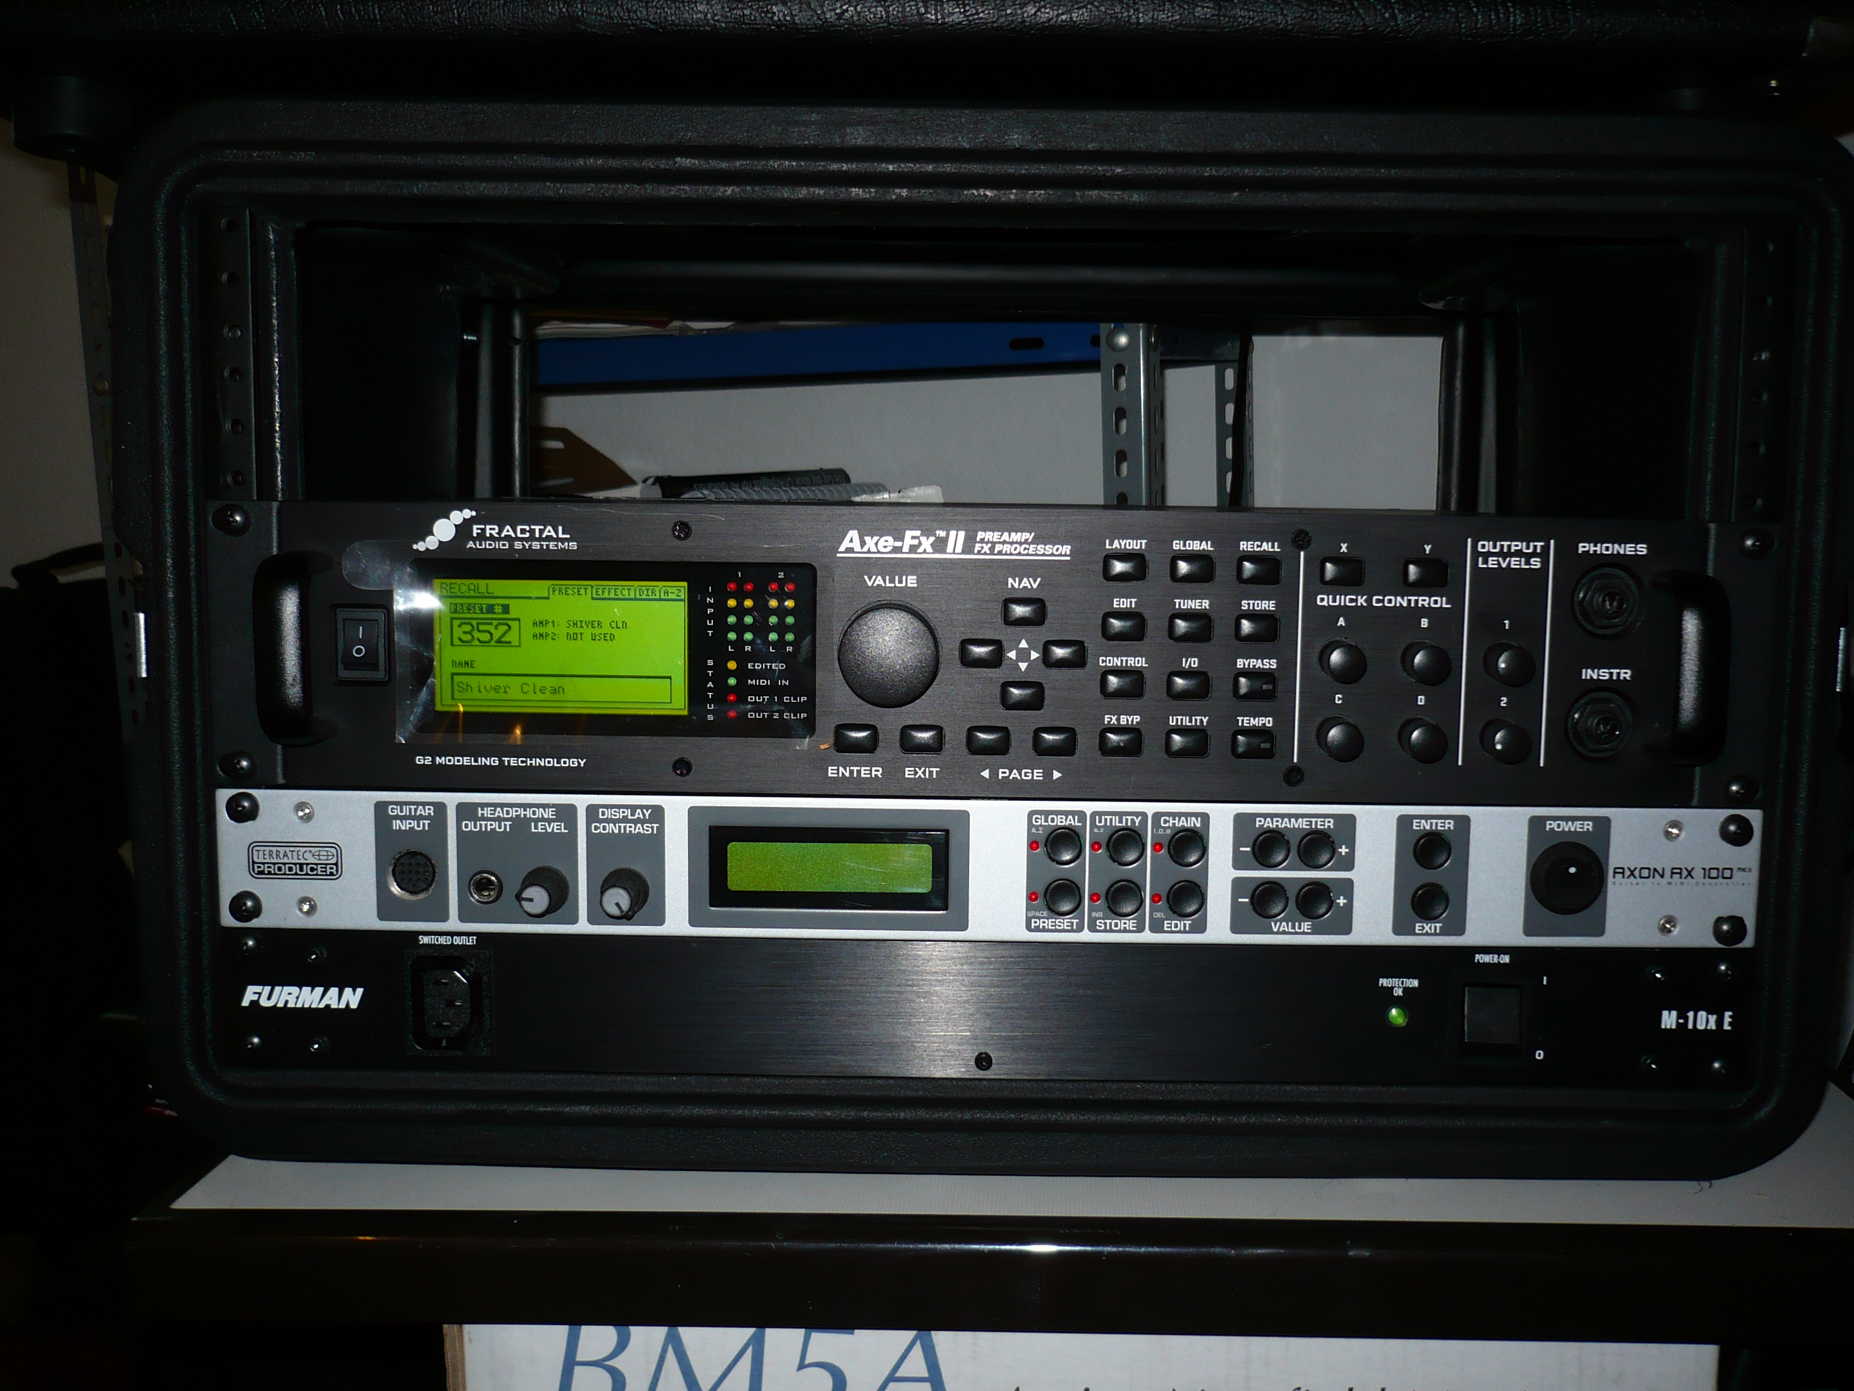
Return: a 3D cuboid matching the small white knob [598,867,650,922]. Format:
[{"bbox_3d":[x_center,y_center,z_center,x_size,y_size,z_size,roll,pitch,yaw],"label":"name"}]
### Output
[{"bbox_3d":[-0.095,0.062,0.580,0.015,0.015,0.015,1,6,0],"label":"small white knob"}]

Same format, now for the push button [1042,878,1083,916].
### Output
[{"bbox_3d":[0.042,0.063,0.586,0.012,0.012,0.005,1,7,0],"label":"push button"}]

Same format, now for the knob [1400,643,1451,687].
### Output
[{"bbox_3d":[0.153,-0.010,0.571,0.012,0.012,0.012,1,6,0],"label":"knob"}]

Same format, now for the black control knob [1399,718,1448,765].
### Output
[{"bbox_3d":[0.153,0.014,0.576,0.012,0.012,0.012,1,6,0],"label":"black control knob"}]

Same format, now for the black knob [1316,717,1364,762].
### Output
[{"bbox_3d":[0.127,0.014,0.574,0.012,0.012,0.012,1,6,0],"label":"black knob"}]

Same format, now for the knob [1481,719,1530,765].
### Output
[{"bbox_3d":[0.178,0.014,0.574,0.012,0.012,0.012,1,6,0],"label":"knob"}]

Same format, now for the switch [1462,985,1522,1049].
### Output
[{"bbox_3d":[0.177,0.100,0.590,0.018,0.019,0.005,1,6,0],"label":"switch"}]

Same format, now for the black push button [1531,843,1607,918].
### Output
[{"bbox_3d":[0.200,0.057,0.584,0.023,0.023,0.005,1,6,0],"label":"black push button"}]

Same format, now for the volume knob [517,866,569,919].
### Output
[{"bbox_3d":[-0.119,0.062,0.580,0.015,0.015,0.015,1,6,0],"label":"volume knob"}]

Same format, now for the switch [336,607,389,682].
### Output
[{"bbox_3d":[-0.174,-0.015,0.577,0.016,0.022,0.006,1,7,0],"label":"switch"}]

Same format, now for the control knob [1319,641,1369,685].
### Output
[{"bbox_3d":[0.127,-0.010,0.571,0.012,0.012,0.012,1,6,0],"label":"control knob"}]

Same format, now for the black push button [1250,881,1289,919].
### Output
[{"bbox_3d":[0.107,0.064,0.586,0.012,0.012,0.005,1,7,0],"label":"black push button"}]

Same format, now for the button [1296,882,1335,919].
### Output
[{"bbox_3d":[0.121,0.064,0.586,0.012,0.012,0.005,1,7,0],"label":"button"}]

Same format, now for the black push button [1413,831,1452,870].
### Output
[{"bbox_3d":[0.157,0.048,0.584,0.012,0.012,0.005,1,7,0],"label":"black push button"}]

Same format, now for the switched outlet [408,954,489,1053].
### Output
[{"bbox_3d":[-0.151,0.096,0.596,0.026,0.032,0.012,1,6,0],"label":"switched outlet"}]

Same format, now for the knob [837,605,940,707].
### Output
[{"bbox_3d":[-0.011,-0.012,0.568,0.031,0.031,0.017,1,7,0],"label":"knob"}]

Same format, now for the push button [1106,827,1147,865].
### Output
[{"bbox_3d":[0.062,0.047,0.585,0.011,0.011,0.004,1,6,0],"label":"push button"}]

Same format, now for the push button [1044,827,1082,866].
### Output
[{"bbox_3d":[0.043,0.047,0.584,0.011,0.011,0.004,1,6,0],"label":"push button"}]

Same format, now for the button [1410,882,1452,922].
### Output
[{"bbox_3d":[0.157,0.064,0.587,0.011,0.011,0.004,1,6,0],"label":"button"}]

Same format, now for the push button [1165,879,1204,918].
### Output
[{"bbox_3d":[0.081,0.064,0.586,0.011,0.011,0.004,1,6,0],"label":"push button"}]

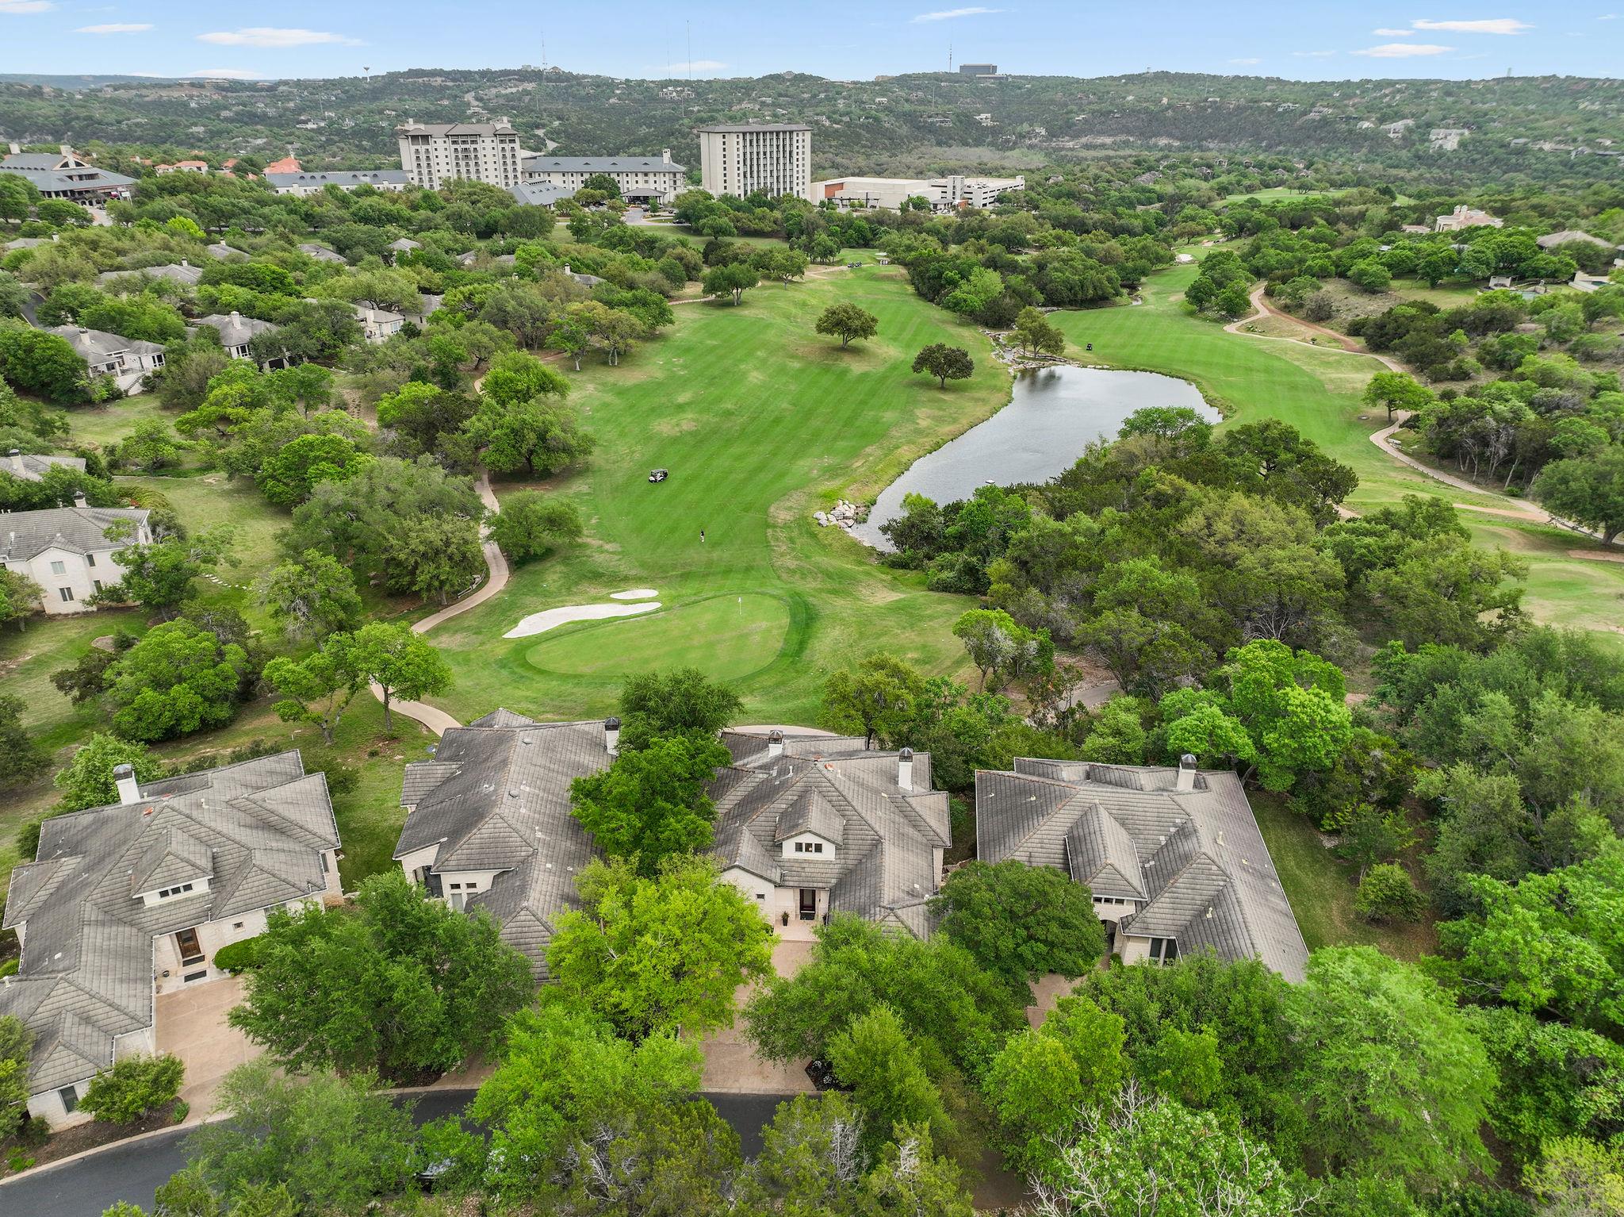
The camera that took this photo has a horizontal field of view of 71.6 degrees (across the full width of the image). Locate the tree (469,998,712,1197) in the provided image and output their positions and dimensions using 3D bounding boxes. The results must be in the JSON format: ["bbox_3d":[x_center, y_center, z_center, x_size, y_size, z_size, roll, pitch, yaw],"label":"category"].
[{"bbox_3d":[-10.880,24.850,55.710,11.200,8.500,10.400,0,24,0],"label":"tree"}]

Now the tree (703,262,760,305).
[{"bbox_3d":[-20.300,-81.080,283.013,14.700,10.800,13.500,0,25,0],"label":"tree"}]

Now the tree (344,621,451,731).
[{"bbox_3d":[-35.850,6.520,96.460,8.600,9.800,8.400,0,24,0],"label":"tree"}]

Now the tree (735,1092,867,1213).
[{"bbox_3d":[-0.400,26.840,54.280,6.400,6.200,6.200,0,24,0],"label":"tree"}]

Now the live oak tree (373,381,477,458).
[{"bbox_3d":[-57.100,-26.740,167.090,14.500,11.600,13.500,0,24,0],"label":"live oak tree"}]

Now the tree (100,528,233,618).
[{"bbox_3d":[-66.500,-3.247,117.383,12.000,9.800,11.500,0,25,0],"label":"tree"}]

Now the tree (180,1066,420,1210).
[{"bbox_3d":[-24.000,26.590,53.470,10.000,7.000,9.500,0,24,0],"label":"tree"}]

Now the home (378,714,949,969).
[{"bbox_3d":[-10.010,14.590,78.290,39.500,8.500,29.000,0,24,0],"label":"home"}]

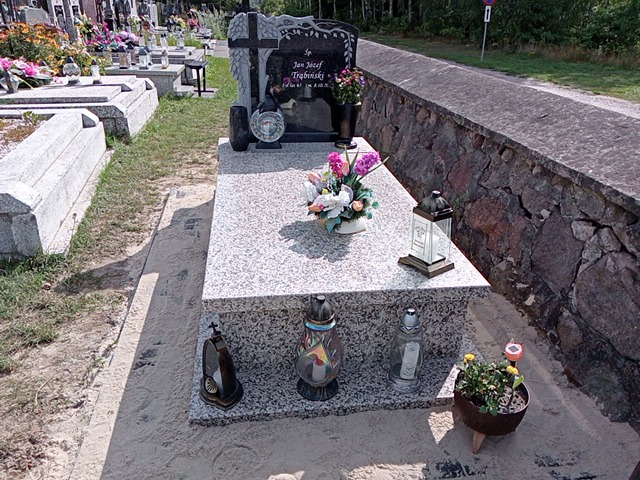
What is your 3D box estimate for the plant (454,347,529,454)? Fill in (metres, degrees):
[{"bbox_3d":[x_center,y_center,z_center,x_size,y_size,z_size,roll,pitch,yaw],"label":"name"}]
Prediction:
[{"bbox_3d":[0.532,0.498,1.630,0.232,0.340,0.232,-2,26,-9],"label":"plant"}]

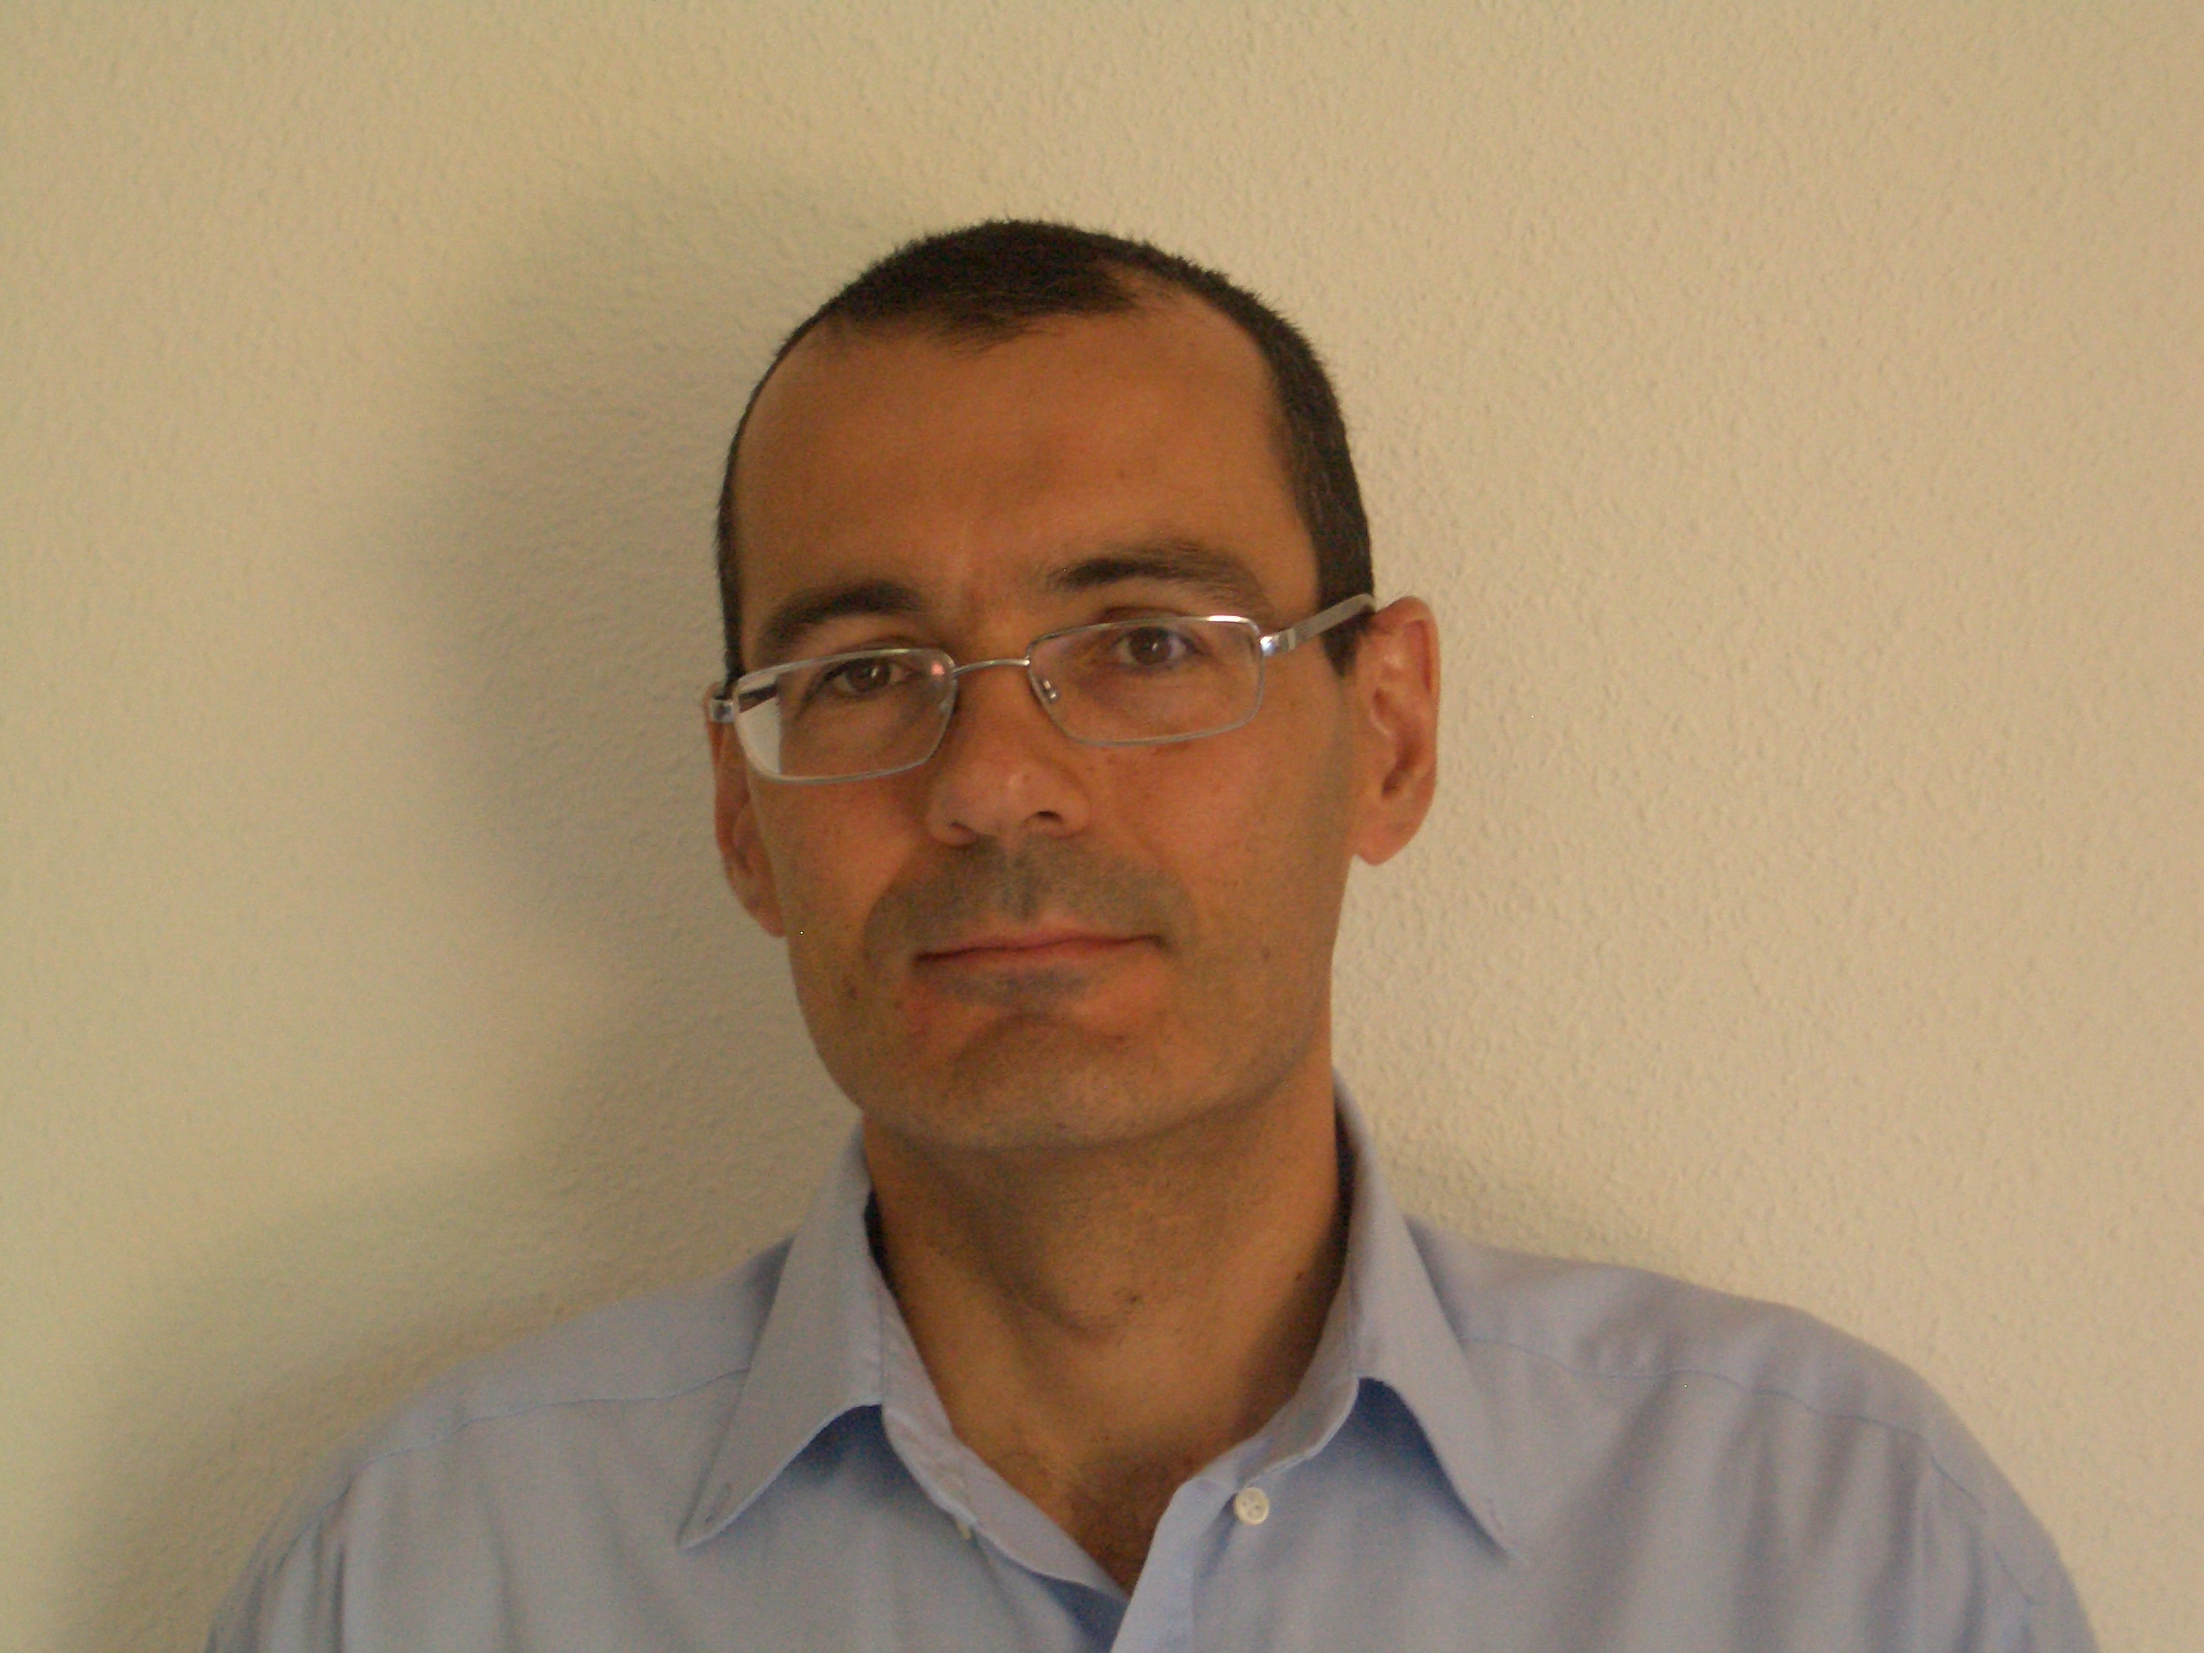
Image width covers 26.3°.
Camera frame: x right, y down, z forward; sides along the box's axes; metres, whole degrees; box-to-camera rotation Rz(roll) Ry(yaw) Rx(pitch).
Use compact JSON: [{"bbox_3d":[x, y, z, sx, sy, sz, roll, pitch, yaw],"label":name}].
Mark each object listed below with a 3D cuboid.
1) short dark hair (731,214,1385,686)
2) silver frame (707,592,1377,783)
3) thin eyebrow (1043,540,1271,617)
[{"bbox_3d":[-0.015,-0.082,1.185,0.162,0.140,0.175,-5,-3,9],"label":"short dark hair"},{"bbox_3d":[-0.010,-0.029,1.140,0.143,0.042,0.138,-5,3,11],"label":"silver frame"},{"bbox_3d":[0.013,-0.057,1.088,0.053,0.018,0.015,-4,0,0],"label":"thin eyebrow"}]

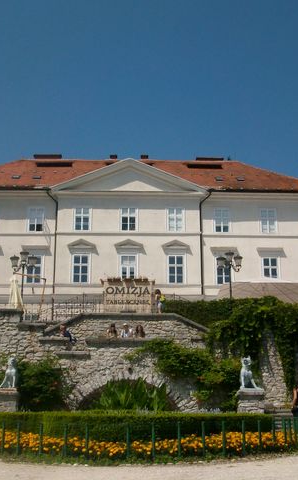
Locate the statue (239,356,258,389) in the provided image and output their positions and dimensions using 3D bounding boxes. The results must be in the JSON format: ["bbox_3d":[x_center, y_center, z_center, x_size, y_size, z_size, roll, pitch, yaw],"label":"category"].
[{"bbox_3d":[3.101,4.126,19.591,0.520,0.980,0.680,0,-15,0],"label":"statue"}]

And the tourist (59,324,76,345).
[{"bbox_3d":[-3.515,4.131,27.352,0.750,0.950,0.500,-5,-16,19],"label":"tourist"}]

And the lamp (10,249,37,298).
[{"bbox_3d":[-6.361,2.382,31.952,1.400,3.700,0.700,0,-15,0],"label":"lamp"}]

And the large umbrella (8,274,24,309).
[{"bbox_3d":[-7.065,2.789,33.389,0.900,2.150,0.900,0,-15,0],"label":"large umbrella"}]

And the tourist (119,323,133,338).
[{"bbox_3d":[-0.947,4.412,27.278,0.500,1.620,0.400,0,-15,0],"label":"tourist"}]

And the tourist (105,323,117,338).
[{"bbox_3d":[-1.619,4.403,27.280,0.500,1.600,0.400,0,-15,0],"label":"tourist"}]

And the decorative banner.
[{"bbox_3d":[-1.087,3.058,33.842,2.850,1.950,0.200,0,-15,0],"label":"decorative banner"}]

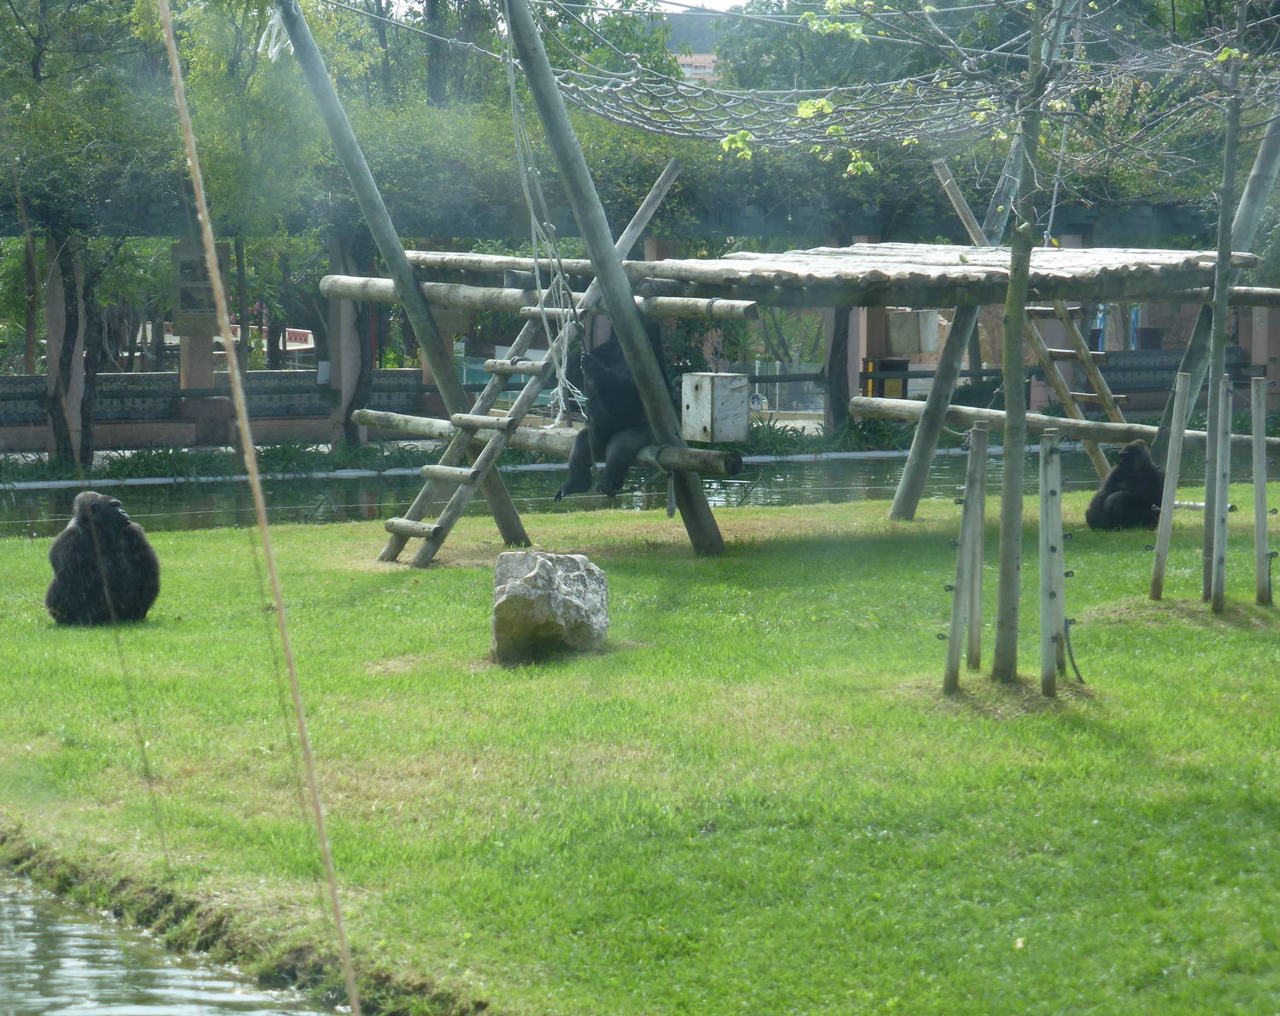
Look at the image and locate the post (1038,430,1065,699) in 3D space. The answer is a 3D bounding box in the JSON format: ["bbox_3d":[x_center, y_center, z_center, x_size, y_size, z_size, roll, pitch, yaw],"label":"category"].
[{"bbox_3d":[2.630,0.361,22.917,0.087,1.727,0.087,-1,6,0],"label":"post"}]

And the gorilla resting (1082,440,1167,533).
[{"bbox_3d":[4.511,-0.211,33.000,0.700,0.830,0.600,-2,6,-22],"label":"gorilla resting"}]

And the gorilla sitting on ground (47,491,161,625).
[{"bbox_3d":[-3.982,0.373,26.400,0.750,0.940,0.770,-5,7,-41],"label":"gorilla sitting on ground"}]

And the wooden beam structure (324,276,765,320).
[{"bbox_3d":[-0.994,-1.844,31.200,5.298,0.185,0.185,6,8,43],"label":"wooden beam structure"}]

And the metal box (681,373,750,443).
[{"bbox_3d":[0.627,-0.828,29.700,0.395,0.555,0.395,-4,7,-39],"label":"metal box"}]

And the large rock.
[{"bbox_3d":[-0.629,0.707,24.900,0.790,0.740,0.680,0,6,-6],"label":"large rock"}]

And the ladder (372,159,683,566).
[{"bbox_3d":[-0.908,-1.293,30.173,0.660,4.295,0.220,7,-31,50],"label":"ladder"}]

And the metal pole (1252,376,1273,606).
[{"bbox_3d":[4.727,-0.126,27.115,0.090,1.757,0.090,-2,6,0],"label":"metal pole"}]

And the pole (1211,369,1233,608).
[{"bbox_3d":[4.403,-0.109,26.913,0.090,1.808,0.090,1,6,0],"label":"pole"}]

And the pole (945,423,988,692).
[{"bbox_3d":[2.096,0.333,22.917,0.092,1.735,0.092,5,6,0],"label":"pole"}]

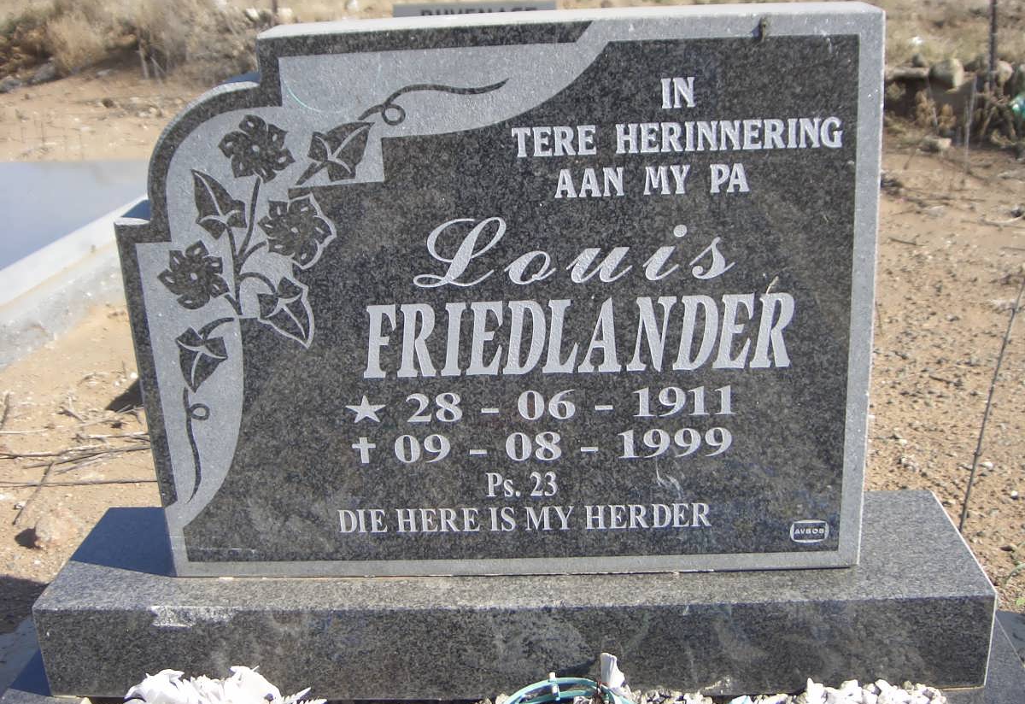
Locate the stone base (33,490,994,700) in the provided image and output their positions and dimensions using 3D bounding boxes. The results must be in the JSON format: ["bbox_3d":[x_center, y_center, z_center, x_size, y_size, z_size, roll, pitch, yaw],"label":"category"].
[{"bbox_3d":[-0.003,0.250,1.211,0.920,0.102,0.206,-2,20,3],"label":"stone base"}]

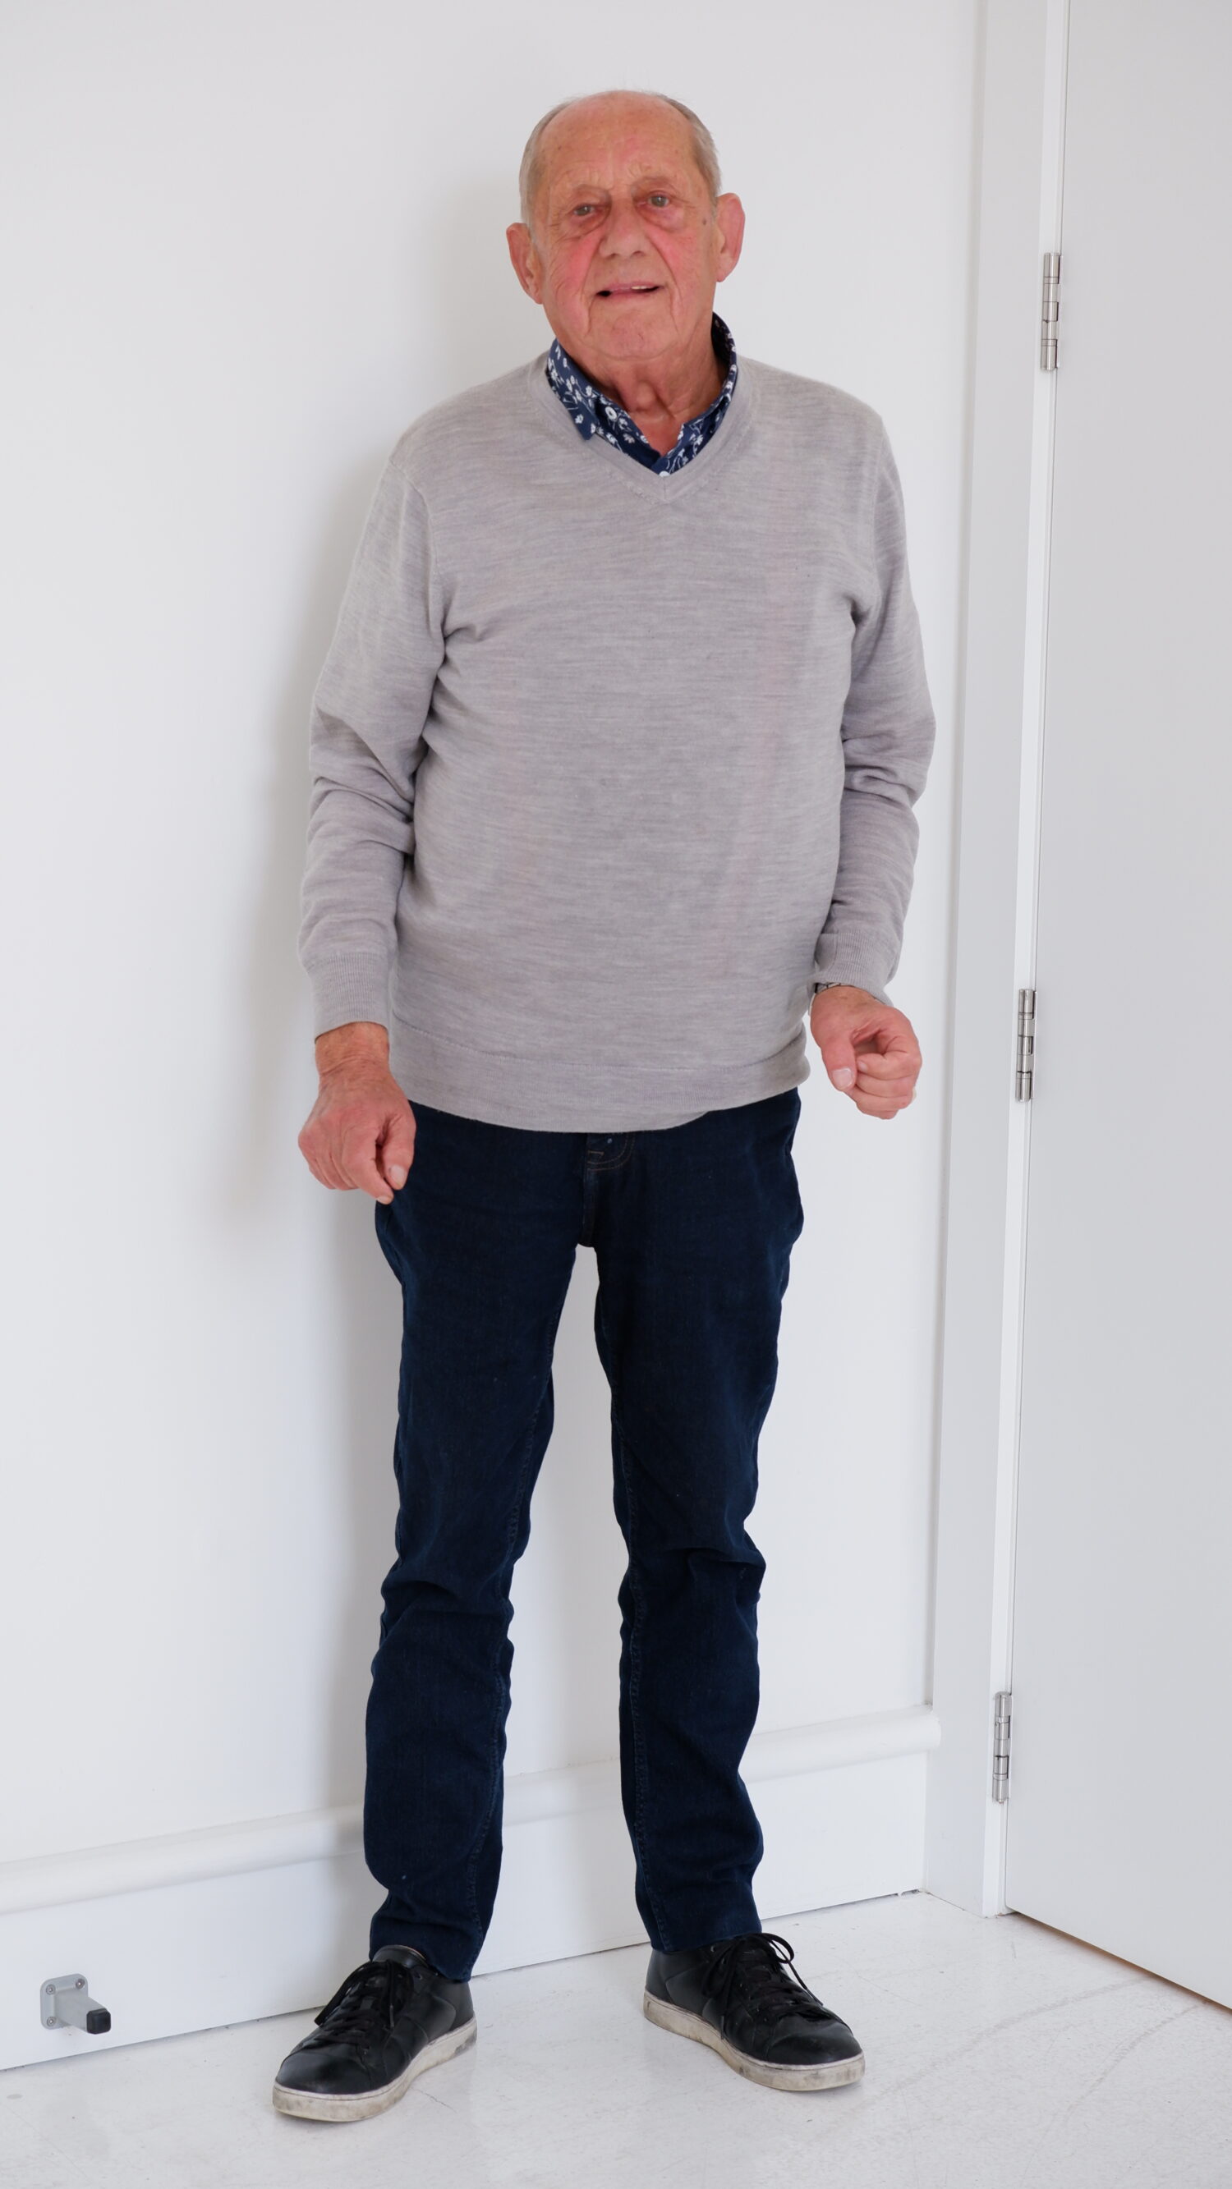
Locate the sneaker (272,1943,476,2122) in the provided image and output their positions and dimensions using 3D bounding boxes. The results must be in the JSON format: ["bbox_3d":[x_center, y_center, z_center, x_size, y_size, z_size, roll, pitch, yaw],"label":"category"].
[{"bbox_3d":[-0.205,0.811,3.849,0.102,0.112,0.270,6,9,30],"label":"sneaker"}]

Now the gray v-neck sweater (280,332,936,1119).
[{"bbox_3d":[-0.002,-0.306,3.704,0.520,0.630,0.310,0,8,-7],"label":"gray v-neck sweater"}]

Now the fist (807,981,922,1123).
[{"bbox_3d":[0.205,-0.035,3.580,0.090,0.108,0.110,0,8,-10],"label":"fist"}]

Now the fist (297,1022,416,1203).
[{"bbox_3d":[-0.216,0.012,3.627,0.095,0.140,0.100,0,8,-5],"label":"fist"}]

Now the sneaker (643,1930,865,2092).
[{"bbox_3d":[0.118,0.805,3.936,0.102,0.112,0.270,-5,10,-38],"label":"sneaker"}]

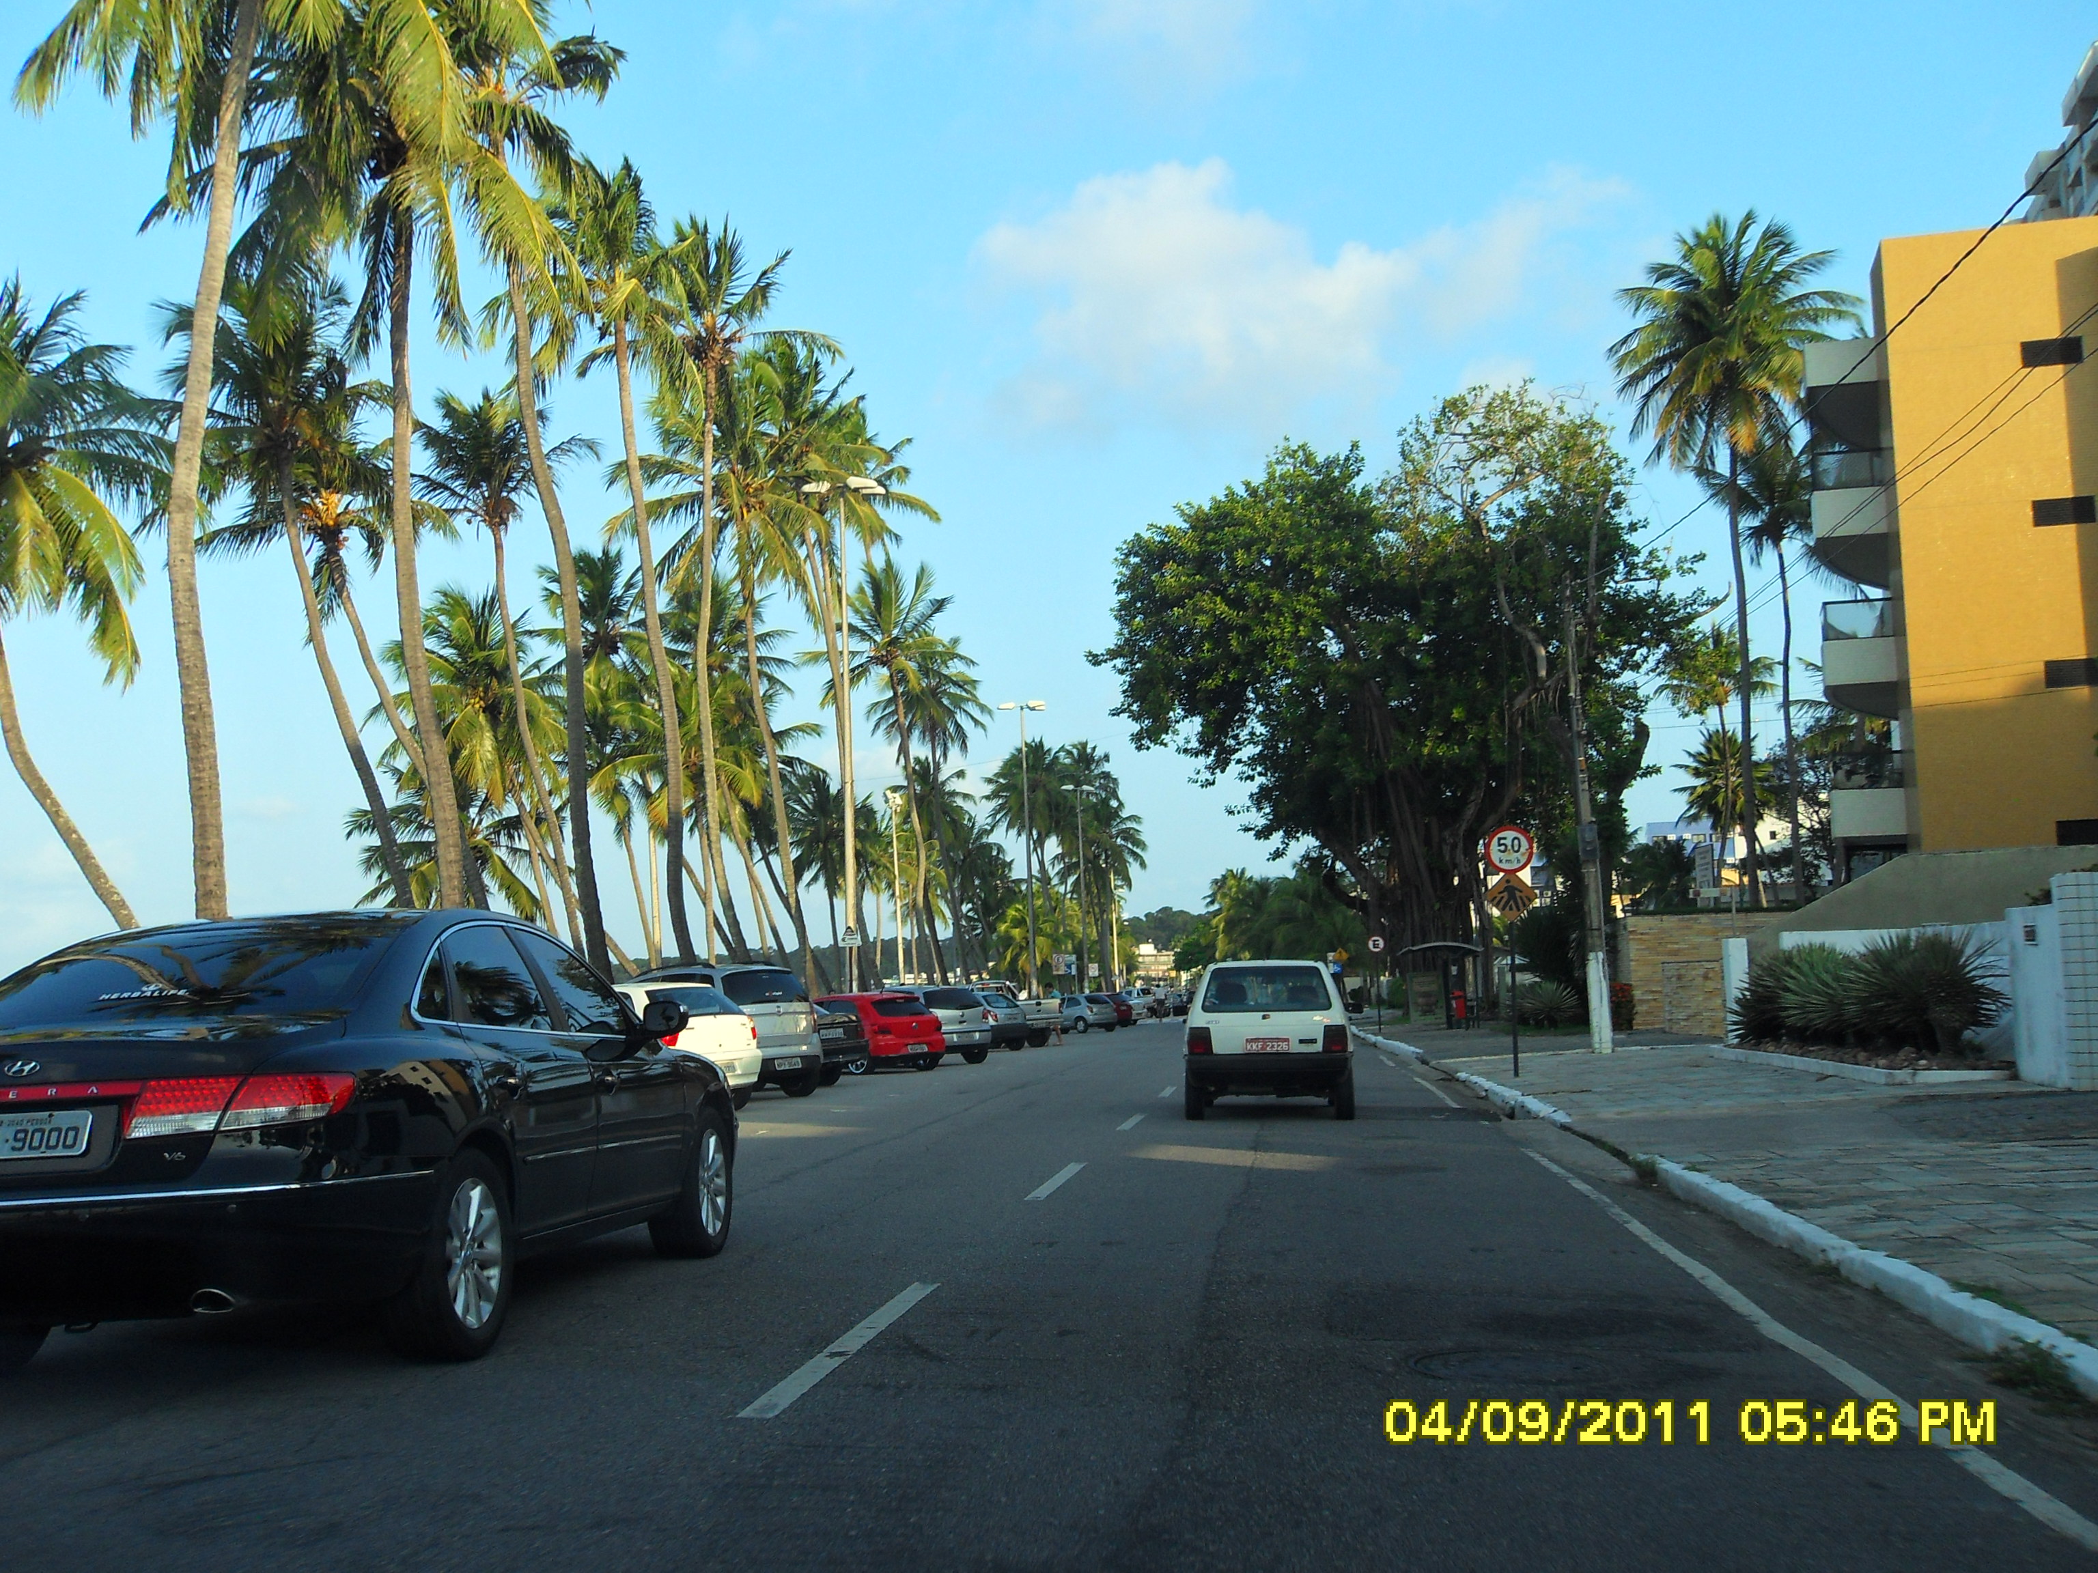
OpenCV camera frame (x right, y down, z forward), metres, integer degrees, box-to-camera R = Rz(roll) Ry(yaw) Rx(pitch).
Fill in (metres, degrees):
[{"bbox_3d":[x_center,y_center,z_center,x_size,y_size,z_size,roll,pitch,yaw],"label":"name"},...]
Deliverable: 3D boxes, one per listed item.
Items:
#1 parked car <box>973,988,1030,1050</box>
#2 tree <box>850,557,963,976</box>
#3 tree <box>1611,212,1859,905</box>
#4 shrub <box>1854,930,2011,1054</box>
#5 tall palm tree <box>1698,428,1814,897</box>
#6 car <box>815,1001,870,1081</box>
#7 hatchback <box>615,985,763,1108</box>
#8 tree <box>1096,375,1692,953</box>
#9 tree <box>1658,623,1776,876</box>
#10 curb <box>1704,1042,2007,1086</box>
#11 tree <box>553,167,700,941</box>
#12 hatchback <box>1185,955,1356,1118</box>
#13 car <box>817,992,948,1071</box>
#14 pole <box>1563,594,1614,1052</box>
[{"bbox_3d":[-2.287,5.718,51.705,1.640,1.440,3.850,3,-7,-38],"label":"parked car"},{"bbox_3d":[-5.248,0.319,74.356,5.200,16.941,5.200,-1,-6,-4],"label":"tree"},{"bbox_3d":[16.767,-4.219,50.000,5.911,18.904,5.911,-2,-6,0],"label":"tree"},{"bbox_3d":[9.419,2.201,22.700,1.666,1.333,1.666,-2,-6,0],"label":"shrub"},{"bbox_3d":[23.459,-2.158,67.498,5.300,18.465,5.300,-3,-6,19],"label":"tall palm tree"},{"bbox_3d":[-4.503,3.695,31.098,1.680,1.430,4.300,3,-7,-40],"label":"car"},{"bbox_3d":[-4.965,3.015,24.237,1.640,1.440,3.830,3,-7,-38],"label":"hatchback"},{"bbox_3d":[10.444,-2.471,63.039,17.400,19.042,16.500,-2,-6,9],"label":"tree"},{"bbox_3d":[28.151,1.084,88.266,5.200,15.949,5.200,-3,-6,18],"label":"tree"},{"bbox_3d":[10.047,3.438,27.112,1.395,0.170,12.643,-2,-6,10],"label":"curb"},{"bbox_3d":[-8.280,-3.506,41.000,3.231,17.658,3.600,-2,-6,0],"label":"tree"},{"bbox_3d":[2.137,2.460,20.537,1.550,1.450,3.690,-2,-6,6],"label":"hatchback"},{"bbox_3d":[-3.605,4.288,37.192,1.660,1.440,3.900,3,-7,-38],"label":"car"},{"bbox_3d":[8.504,0.543,33.594,0.360,7.297,0.340,-3,-6,0],"label":"pole"}]

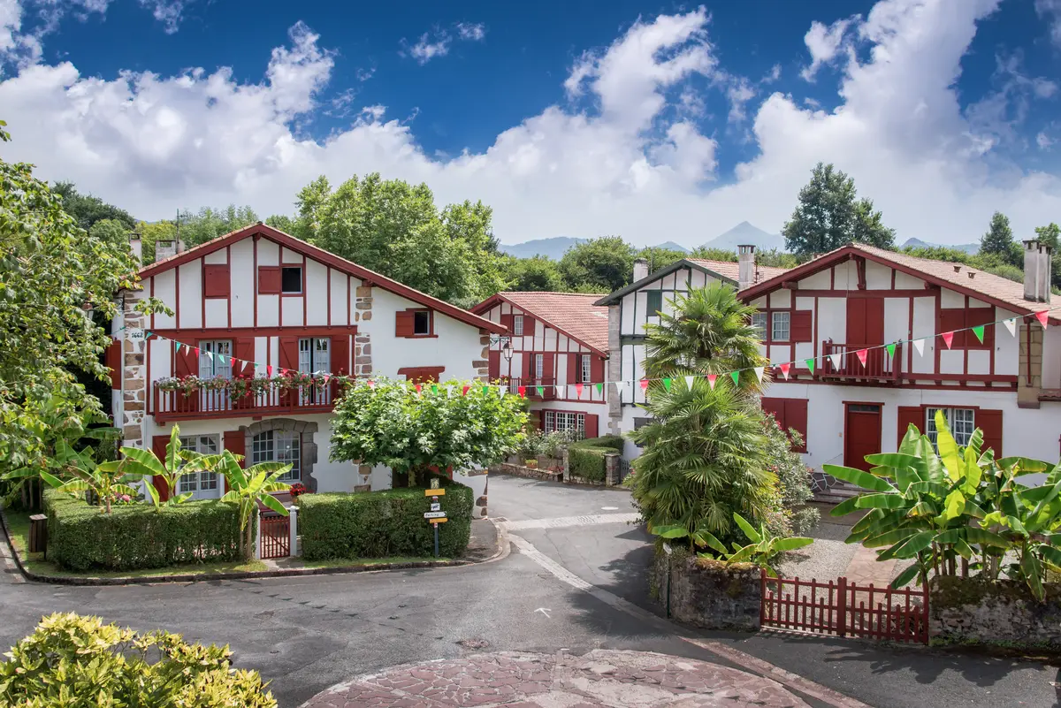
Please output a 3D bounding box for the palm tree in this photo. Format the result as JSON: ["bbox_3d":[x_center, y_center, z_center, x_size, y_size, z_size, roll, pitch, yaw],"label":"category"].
[{"bbox_3d":[3.903,1.617,21.300,3.200,6.340,3.100,0,3,0],"label":"palm tree"}]

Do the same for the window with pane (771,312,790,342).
[{"bbox_3d":[8.502,-0.930,32.000,0.660,1.020,0.100,2,3,26],"label":"window with pane"}]

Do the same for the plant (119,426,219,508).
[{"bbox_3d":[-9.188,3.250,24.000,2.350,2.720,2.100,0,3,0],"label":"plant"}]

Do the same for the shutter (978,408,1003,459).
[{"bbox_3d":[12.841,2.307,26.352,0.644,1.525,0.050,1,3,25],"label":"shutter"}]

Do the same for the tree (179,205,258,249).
[{"bbox_3d":[-18.983,-2.892,57.933,5.519,12.497,5.519,0,2,0],"label":"tree"}]

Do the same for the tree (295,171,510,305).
[{"bbox_3d":[-6.779,-3.187,51.649,11.400,13.260,10.500,0,3,0],"label":"tree"}]

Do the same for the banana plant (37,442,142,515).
[{"bbox_3d":[-10.255,3.346,22.054,2.315,2.571,2.100,-1,2,-22],"label":"banana plant"}]

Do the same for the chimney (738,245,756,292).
[{"bbox_3d":[6.960,-2.718,30.418,0.450,1.600,0.450,2,3,33],"label":"chimney"}]

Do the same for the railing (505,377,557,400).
[{"bbox_3d":[-0.055,1.425,39.000,2.200,0.920,0.900,2,4,30],"label":"railing"}]

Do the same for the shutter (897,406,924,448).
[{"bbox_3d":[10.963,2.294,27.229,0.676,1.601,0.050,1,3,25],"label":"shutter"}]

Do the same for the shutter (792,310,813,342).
[{"bbox_3d":[8.170,-0.825,28.413,0.596,0.986,0.050,1,3,25],"label":"shutter"}]

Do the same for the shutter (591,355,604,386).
[{"bbox_3d":[2.883,0.663,40.925,0.650,1.326,0.050,2,3,32],"label":"shutter"}]

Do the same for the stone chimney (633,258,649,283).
[{"bbox_3d":[4.628,-3.329,39.401,0.500,1.350,0.550,2,3,34],"label":"stone chimney"}]

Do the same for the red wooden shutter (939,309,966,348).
[{"bbox_3d":[10.886,-0.649,24.299,0.589,1.025,0.060,2,3,33],"label":"red wooden shutter"}]

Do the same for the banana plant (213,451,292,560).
[{"bbox_3d":[-6.593,3.572,22.398,1.835,2.579,1.700,-1,2,-23],"label":"banana plant"}]

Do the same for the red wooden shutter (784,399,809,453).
[{"bbox_3d":[9.027,2.429,32.000,0.760,1.780,0.060,2,3,26],"label":"red wooden shutter"}]

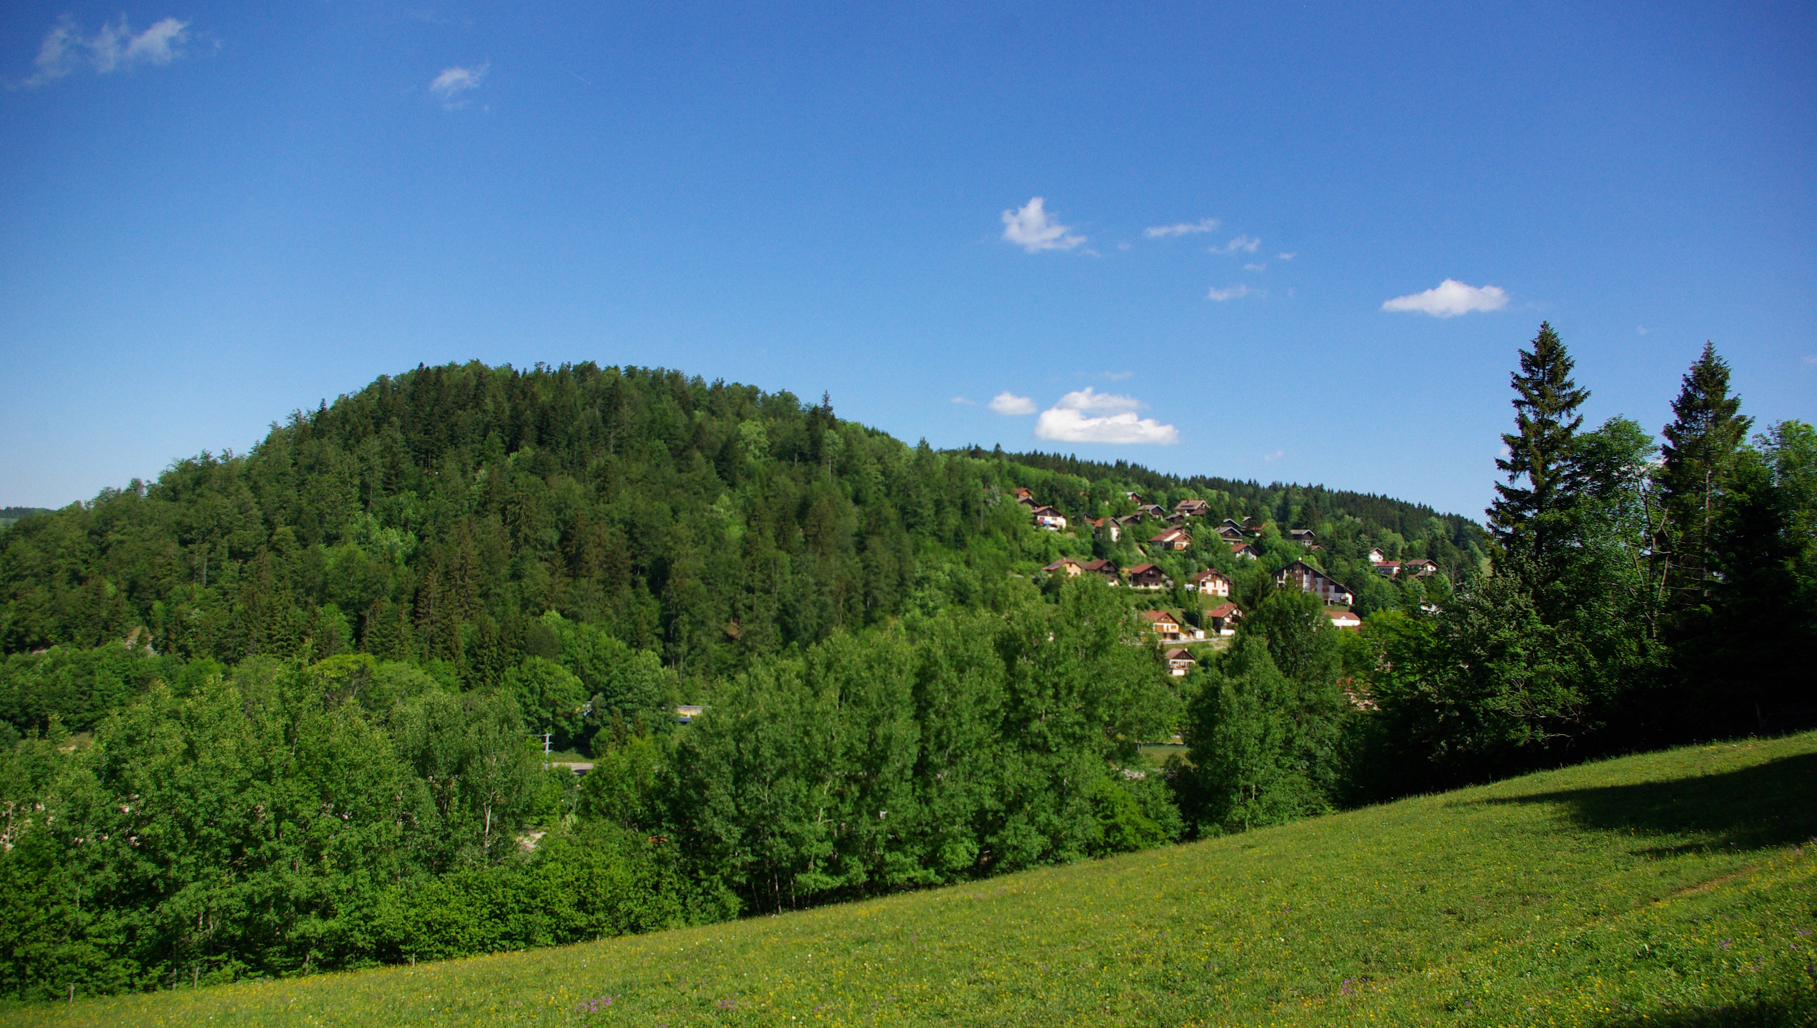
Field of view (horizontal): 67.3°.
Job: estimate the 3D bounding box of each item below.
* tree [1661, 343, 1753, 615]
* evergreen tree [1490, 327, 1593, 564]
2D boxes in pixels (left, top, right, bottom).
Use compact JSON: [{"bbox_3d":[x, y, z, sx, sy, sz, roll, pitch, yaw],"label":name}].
[{"bbox_3d":[31.020,1.410,53.000,4.200,16.150,4.200,0,0,0],"label":"tree"},{"bbox_3d":[25.490,1.570,55.000,5.200,18.590,5.200,0,0,0],"label":"evergreen tree"}]

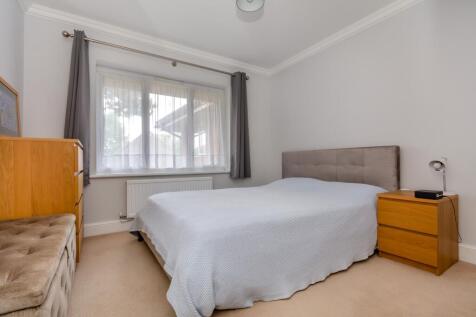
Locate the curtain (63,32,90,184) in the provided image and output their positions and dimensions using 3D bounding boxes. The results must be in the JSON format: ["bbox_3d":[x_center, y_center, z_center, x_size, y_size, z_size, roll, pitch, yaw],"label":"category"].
[{"bbox_3d":[-1.806,-0.550,2.378,0.260,1.740,0.110,0,0,-31],"label":"curtain"}]

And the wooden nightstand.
[{"bbox_3d":[1.637,0.625,1.916,0.480,0.550,0.410,0,0,-31],"label":"wooden nightstand"}]

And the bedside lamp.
[{"bbox_3d":[1.800,0.170,1.895,0.180,0.320,0.130,0,0,-28],"label":"bedside lamp"}]

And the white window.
[{"bbox_3d":[-0.962,-0.480,3.091,1.820,1.340,0.120,0,0,-31],"label":"white window"}]

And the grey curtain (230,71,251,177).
[{"bbox_3d":[0.047,-0.545,3.507,0.340,1.730,0.110,0,0,-31],"label":"grey curtain"}]

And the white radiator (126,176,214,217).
[{"bbox_3d":[-0.899,0.515,2.965,1.160,0.465,0.100,0,0,-31],"label":"white radiator"}]

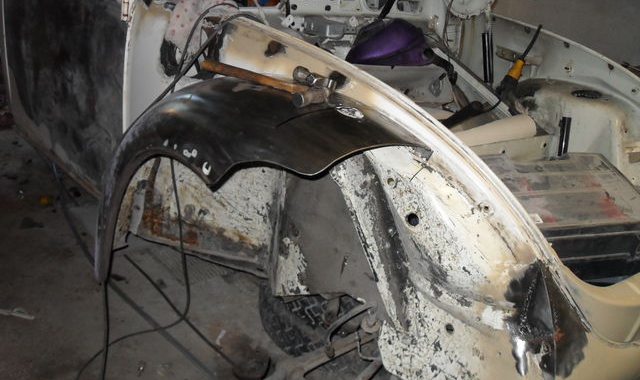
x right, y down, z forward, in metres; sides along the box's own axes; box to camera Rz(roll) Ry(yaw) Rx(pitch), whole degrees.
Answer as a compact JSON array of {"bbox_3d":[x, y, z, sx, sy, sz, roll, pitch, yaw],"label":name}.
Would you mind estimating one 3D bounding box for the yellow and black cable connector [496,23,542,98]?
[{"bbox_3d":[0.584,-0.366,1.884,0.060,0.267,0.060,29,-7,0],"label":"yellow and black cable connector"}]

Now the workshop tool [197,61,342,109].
[{"bbox_3d":[-0.133,-0.248,1.436,0.350,0.055,0.120,16,29,26],"label":"workshop tool"}]

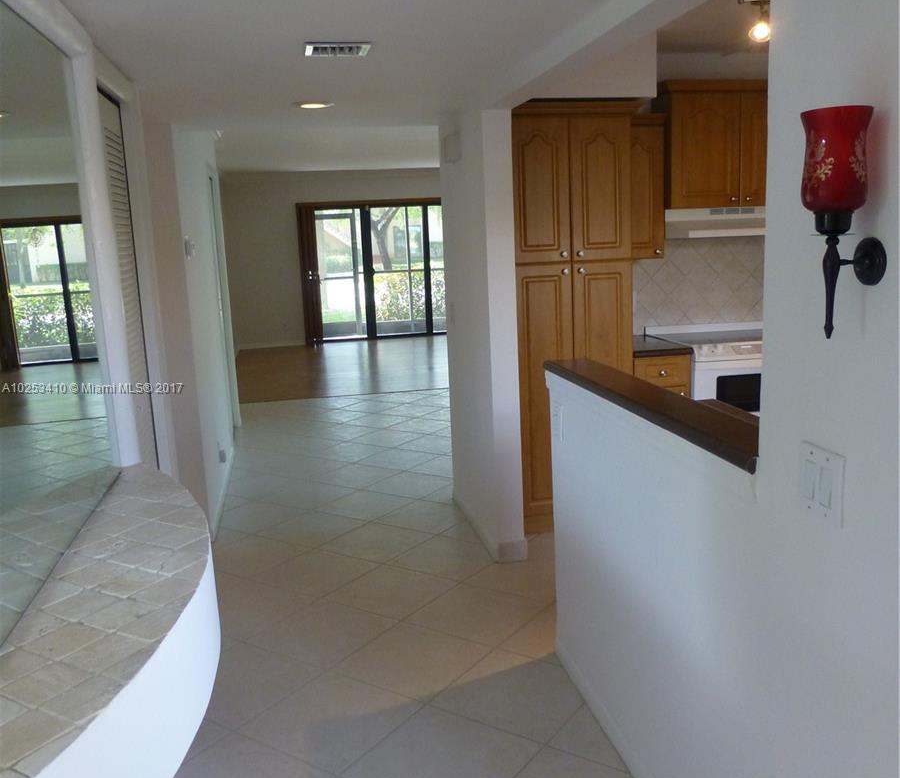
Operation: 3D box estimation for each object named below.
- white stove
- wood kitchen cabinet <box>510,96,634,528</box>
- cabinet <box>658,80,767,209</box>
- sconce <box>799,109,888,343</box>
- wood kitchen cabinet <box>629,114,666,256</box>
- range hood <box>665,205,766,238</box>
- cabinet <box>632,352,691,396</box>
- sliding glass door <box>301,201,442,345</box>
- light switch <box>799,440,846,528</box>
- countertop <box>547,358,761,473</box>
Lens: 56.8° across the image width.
[{"bbox_3d":[1.597,0.136,4.678,0.760,0.960,0.650,-4,11,-10],"label":"white stove"},{"bbox_3d":[0.566,-0.363,4.421,0.620,2.120,0.610,-4,11,-10],"label":"wood kitchen cabinet"},{"bbox_3d":[1.496,-1.321,4.541,0.770,0.645,0.380,-4,11,-10],"label":"cabinet"},{"bbox_3d":[0.568,-0.243,1.228,0.120,0.337,0.113,-4,11,-10],"label":"sconce"},{"bbox_3d":[0.967,-1.084,4.512,0.305,0.745,0.340,-4,11,-10],"label":"wood kitchen cabinet"},{"bbox_3d":[1.524,-0.918,4.587,0.762,0.153,0.440,-4,11,-10],"label":"range hood"},{"bbox_3d":[1.055,0.211,4.618,0.320,0.880,0.600,-4,11,-10],"label":"cabinet"},{"bbox_3d":[-0.965,-1.802,12.786,2.600,2.060,0.140,-4,11,-10],"label":"sliding glass door"},{"bbox_3d":[0.624,0.164,1.408,0.010,0.116,0.117,-4,11,-10],"label":"light switch"},{"bbox_3d":[0.503,0.025,2.171,0.135,0.040,1.310,-4,11,-10],"label":"countertop"}]

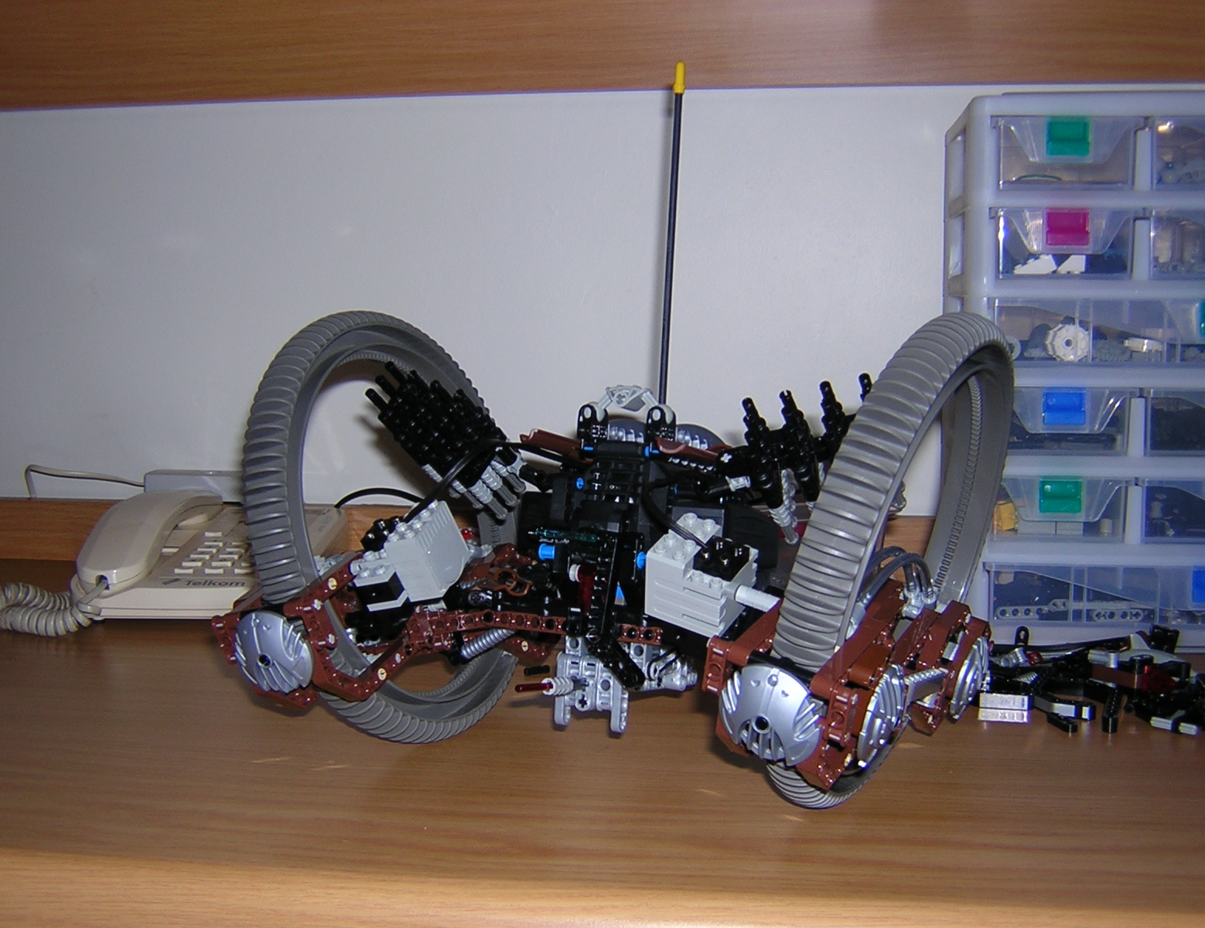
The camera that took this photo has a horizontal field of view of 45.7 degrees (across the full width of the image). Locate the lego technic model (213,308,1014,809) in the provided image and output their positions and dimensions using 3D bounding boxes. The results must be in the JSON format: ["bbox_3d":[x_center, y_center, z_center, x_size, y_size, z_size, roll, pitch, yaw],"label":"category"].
[{"bbox_3d":[0.008,0.036,0.640,0.325,0.211,0.238,3,7,27],"label":"lego technic model"}]

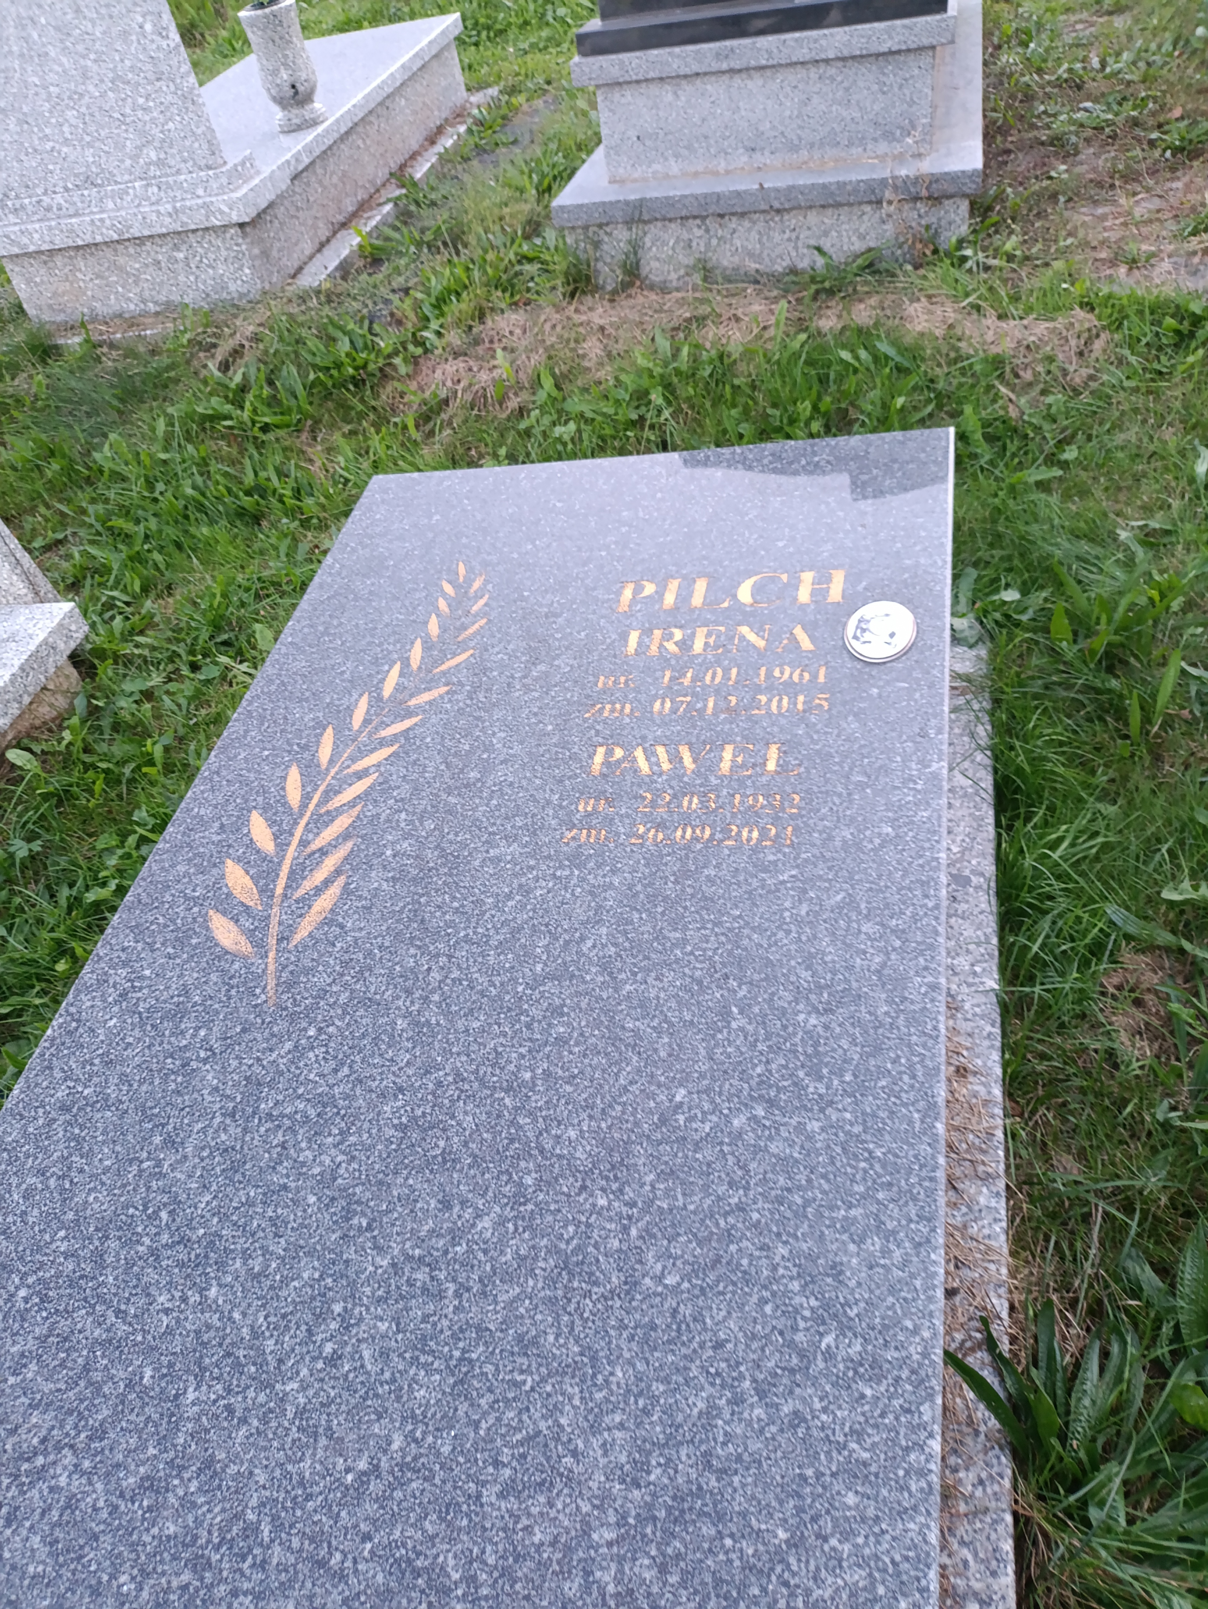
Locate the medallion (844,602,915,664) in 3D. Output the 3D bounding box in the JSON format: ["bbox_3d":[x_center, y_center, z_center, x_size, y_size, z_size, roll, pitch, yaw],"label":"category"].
[{"bbox_3d":[0.347,-0.221,1.459,0.089,0.009,0.119,0,48,17],"label":"medallion"}]

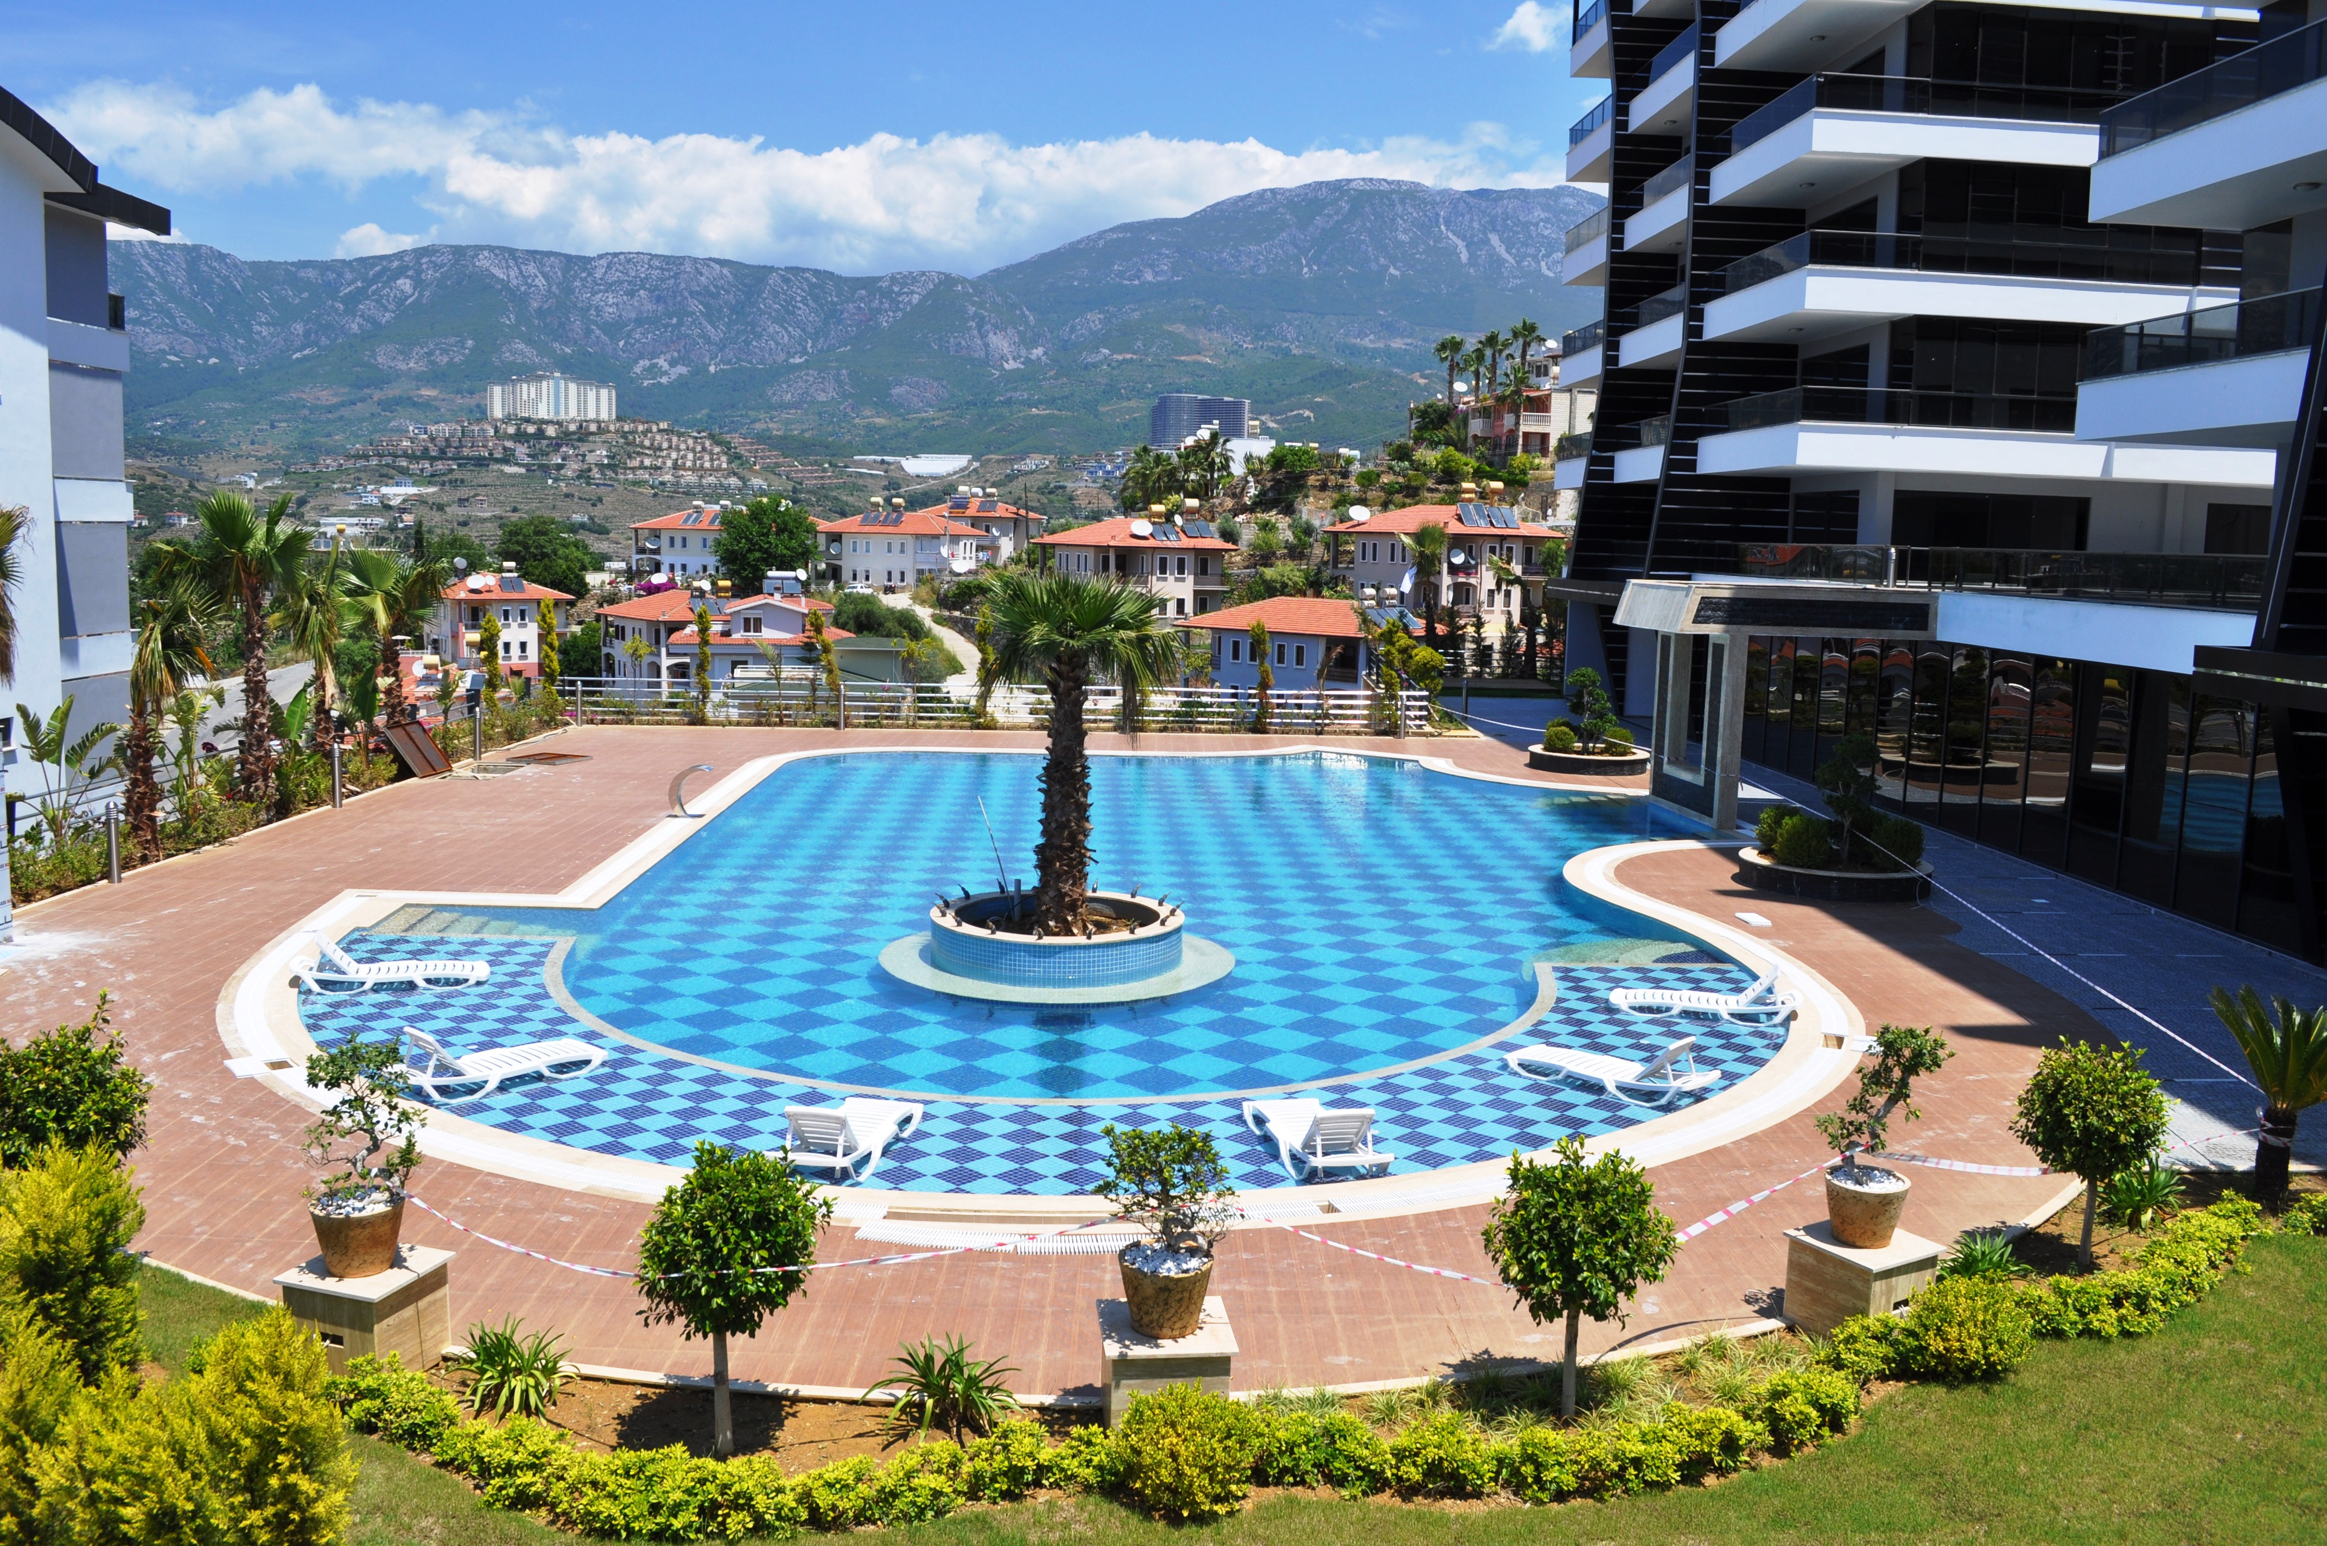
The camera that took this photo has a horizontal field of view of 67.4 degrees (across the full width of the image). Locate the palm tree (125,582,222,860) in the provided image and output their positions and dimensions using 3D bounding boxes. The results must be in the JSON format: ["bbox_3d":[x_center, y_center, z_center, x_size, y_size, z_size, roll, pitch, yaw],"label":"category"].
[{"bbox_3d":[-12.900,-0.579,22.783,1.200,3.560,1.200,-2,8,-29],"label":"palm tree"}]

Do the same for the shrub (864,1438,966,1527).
[{"bbox_3d":[-1.138,3.261,8.026,0.460,0.370,0.450,0,8,-14],"label":"shrub"}]

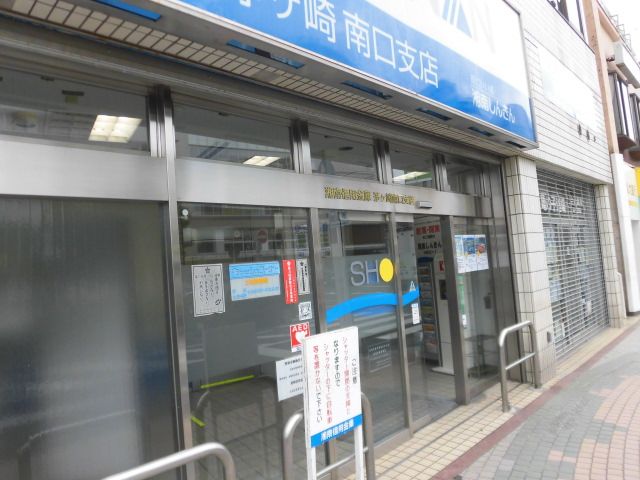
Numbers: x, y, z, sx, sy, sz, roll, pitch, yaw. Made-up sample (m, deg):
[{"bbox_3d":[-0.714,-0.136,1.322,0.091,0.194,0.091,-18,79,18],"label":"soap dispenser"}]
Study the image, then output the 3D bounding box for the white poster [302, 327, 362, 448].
[{"bbox_3d":[0.083,0.864,2.671,0.040,0.610,0.455,-7,-4,45],"label":"white poster"}]

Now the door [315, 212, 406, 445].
[{"bbox_3d":[0.394,0.743,3.722,0.060,1.990,0.967,-7,-4,45],"label":"door"}]

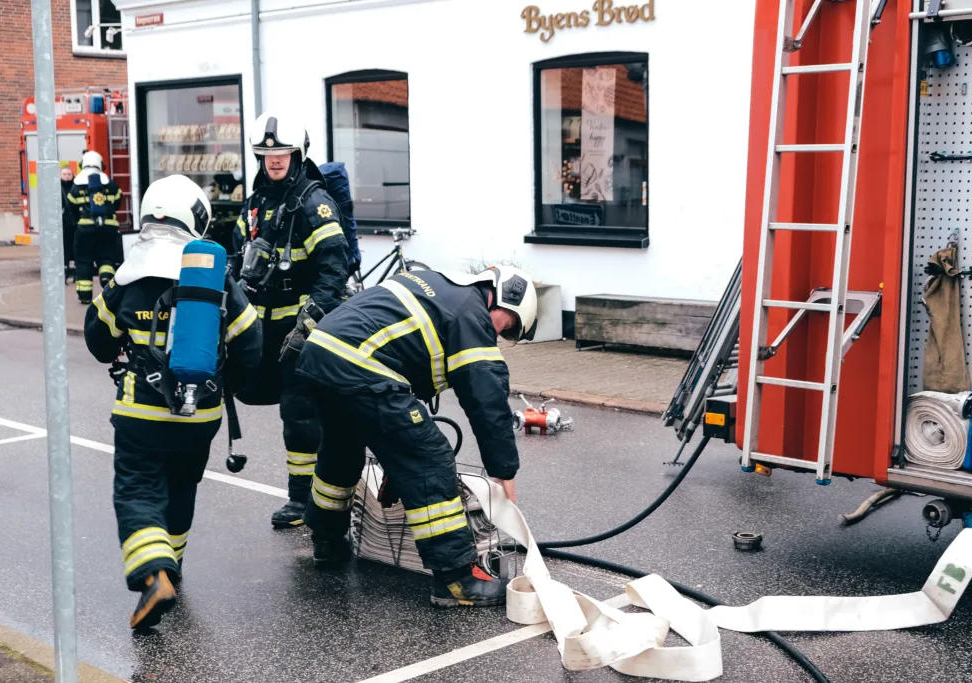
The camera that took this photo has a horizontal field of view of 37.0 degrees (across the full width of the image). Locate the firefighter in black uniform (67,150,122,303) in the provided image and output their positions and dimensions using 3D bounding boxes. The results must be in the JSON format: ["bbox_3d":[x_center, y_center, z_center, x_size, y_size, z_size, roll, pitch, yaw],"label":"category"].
[{"bbox_3d":[-4.819,-1.388,17.858,0.660,1.840,0.650,-2,7,-14],"label":"firefighter in black uniform"}]

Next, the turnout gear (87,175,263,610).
[{"bbox_3d":[-1.181,0.179,5.481,0.620,1.660,0.700,-4,8,-28],"label":"turnout gear"}]

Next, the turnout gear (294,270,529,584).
[{"bbox_3d":[-0.284,0.328,5.762,0.950,1.270,0.720,-4,8,-24],"label":"turnout gear"}]

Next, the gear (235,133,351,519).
[{"bbox_3d":[-0.894,-0.083,6.738,0.560,1.860,0.530,5,9,36],"label":"gear"}]

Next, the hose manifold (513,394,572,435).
[{"bbox_3d":[0.354,0.434,9.100,0.350,0.240,0.280,-5,8,-32],"label":"hose manifold"}]

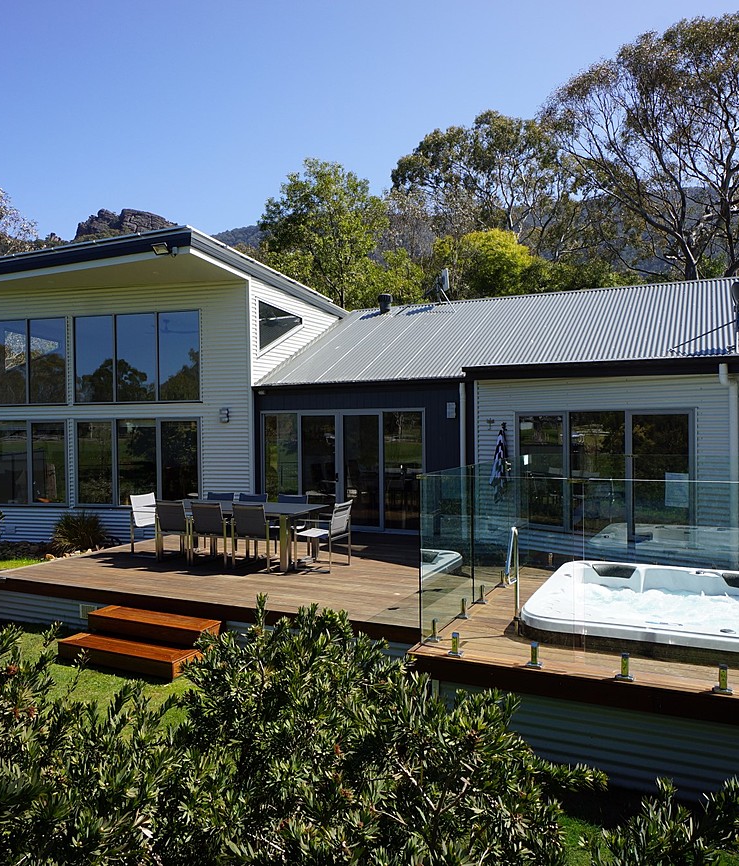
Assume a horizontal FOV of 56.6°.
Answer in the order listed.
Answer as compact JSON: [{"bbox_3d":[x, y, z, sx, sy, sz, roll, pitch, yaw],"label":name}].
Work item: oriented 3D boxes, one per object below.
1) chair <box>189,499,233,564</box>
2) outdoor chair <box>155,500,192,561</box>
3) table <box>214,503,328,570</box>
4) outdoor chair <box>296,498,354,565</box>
[{"bbox_3d":[-2.048,1.344,9.331,0.570,0.870,0.600,0,1,25],"label":"chair"},{"bbox_3d":[-2.598,1.348,9.570,0.570,0.870,0.600,0,1,25],"label":"outdoor chair"},{"bbox_3d":[-1.857,1.404,9.673,2.450,0.740,1.020,0,1,25],"label":"table"},{"bbox_3d":[-0.593,1.331,8.966,0.600,0.870,0.570,0,1,25],"label":"outdoor chair"}]

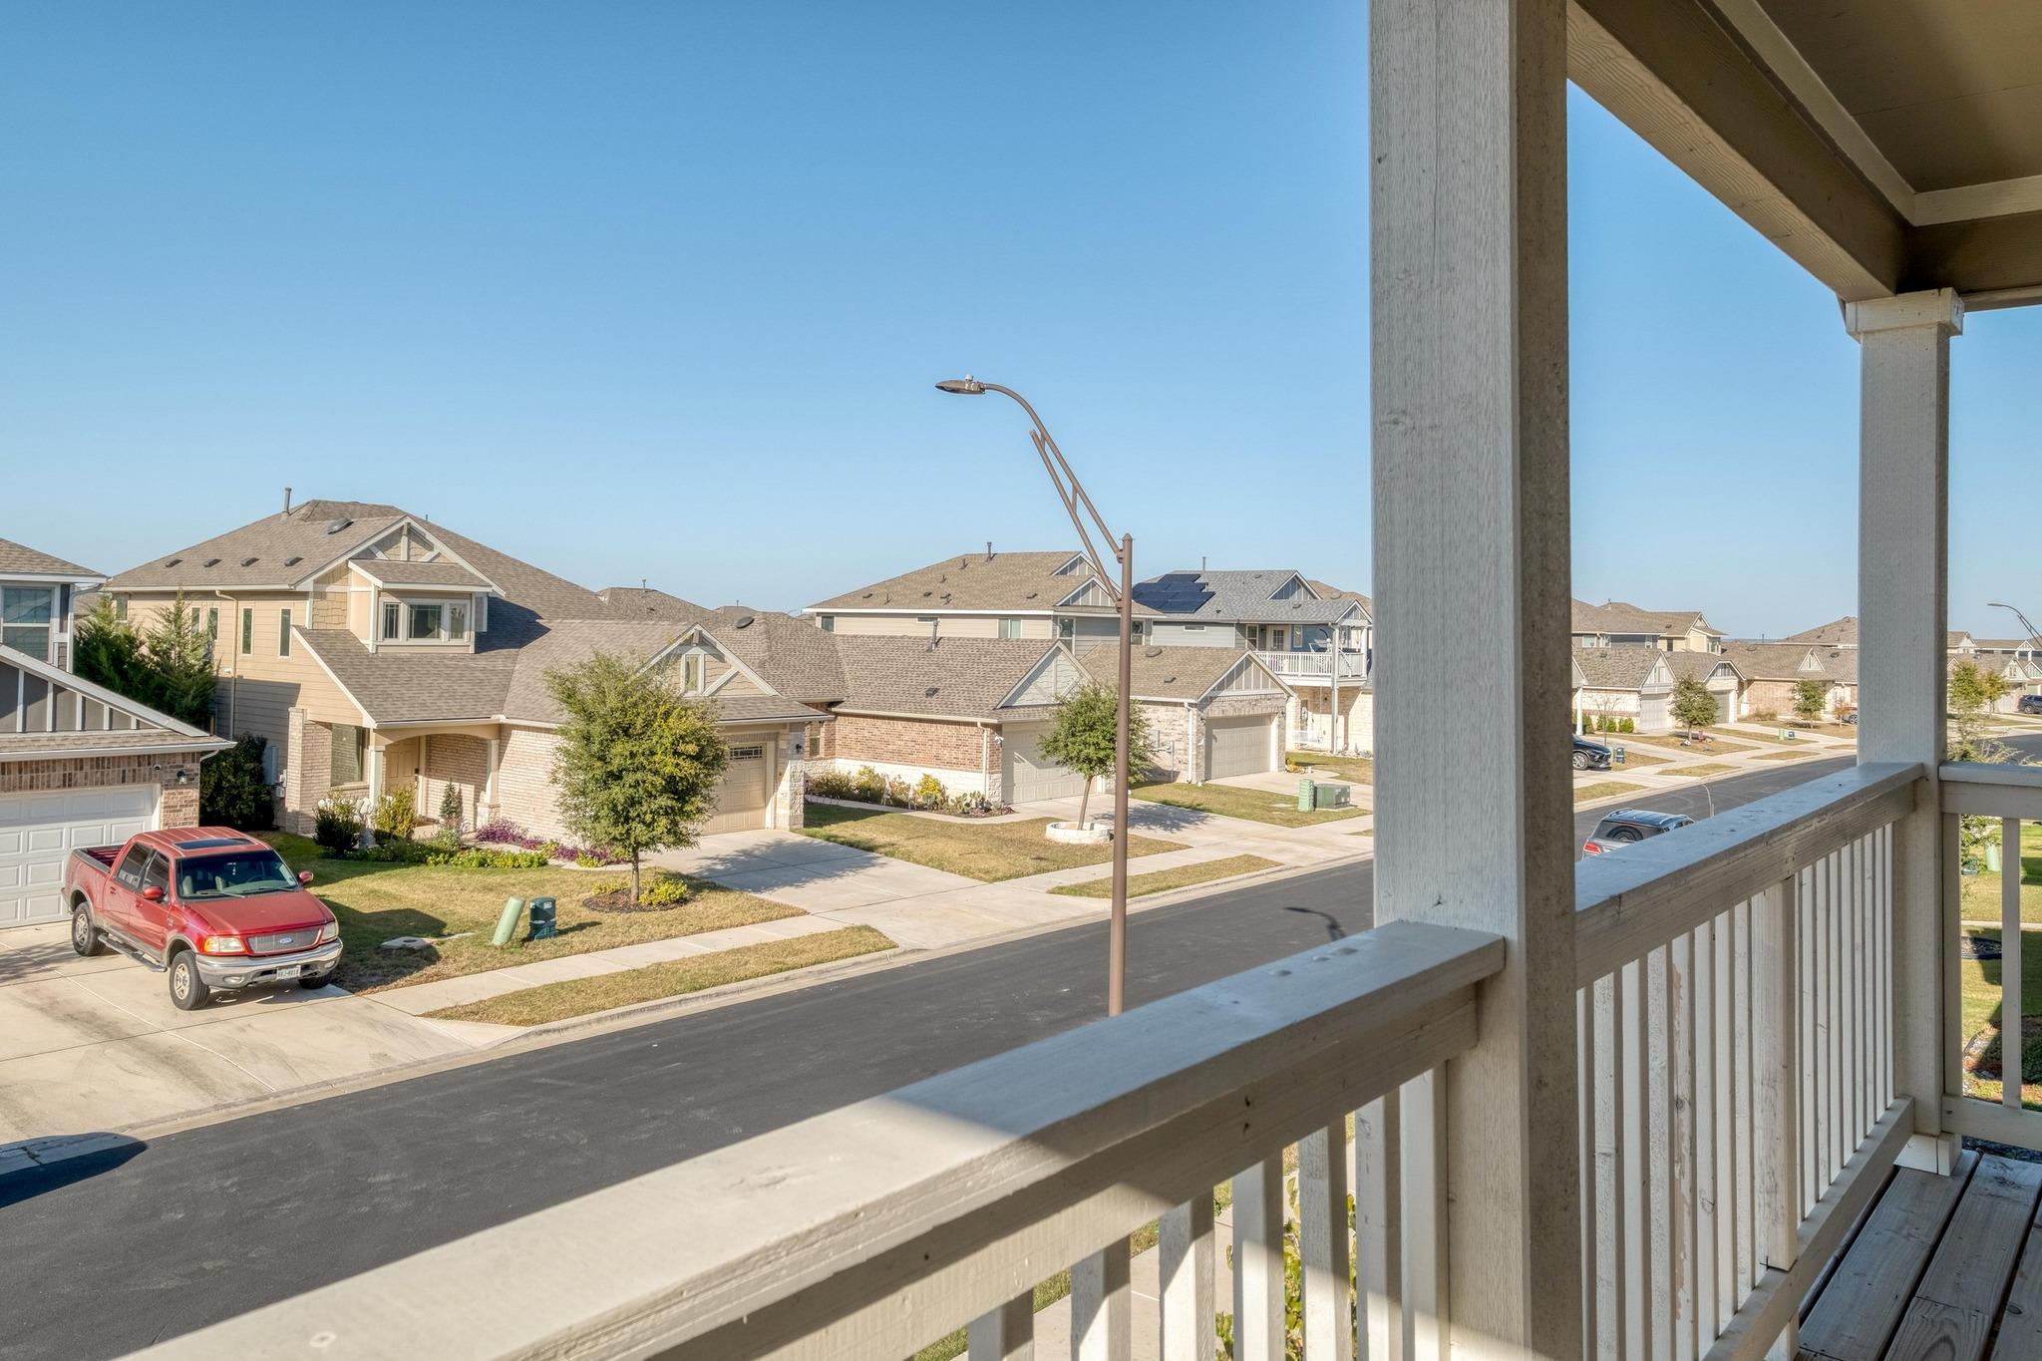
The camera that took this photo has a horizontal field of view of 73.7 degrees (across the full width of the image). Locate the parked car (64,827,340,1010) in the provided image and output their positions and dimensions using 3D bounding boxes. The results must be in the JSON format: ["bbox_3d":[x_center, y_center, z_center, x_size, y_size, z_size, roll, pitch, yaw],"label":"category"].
[{"bbox_3d":[-12.250,3.370,20.360,5.700,1.920,1.990,5,3,38],"label":"parked car"}]

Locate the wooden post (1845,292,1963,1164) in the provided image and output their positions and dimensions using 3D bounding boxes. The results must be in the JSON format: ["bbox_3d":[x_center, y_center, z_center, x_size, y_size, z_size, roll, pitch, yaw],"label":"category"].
[{"bbox_3d":[2.310,0.132,3.560,0.217,2.220,0.217,0,2,42],"label":"wooden post"}]

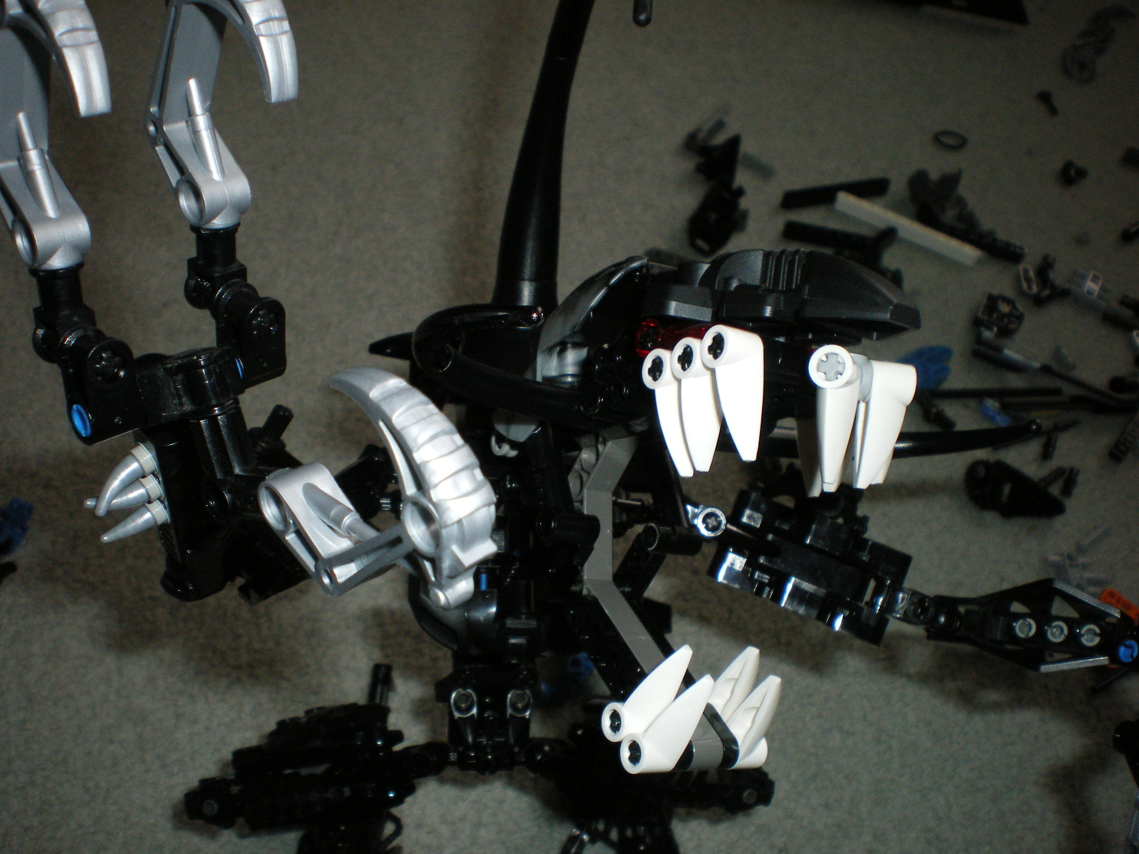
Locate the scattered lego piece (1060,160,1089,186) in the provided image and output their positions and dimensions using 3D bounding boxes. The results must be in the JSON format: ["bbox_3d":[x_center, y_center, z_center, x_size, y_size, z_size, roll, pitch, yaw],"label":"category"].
[{"bbox_3d":[0.318,-0.161,0.747,0.016,0.009,0.015,6,45,2],"label":"scattered lego piece"}]

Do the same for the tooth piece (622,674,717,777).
[{"bbox_3d":[0.019,0.055,0.220,0.008,0.023,0.007,9,31,-36],"label":"tooth piece"}]

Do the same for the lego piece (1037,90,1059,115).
[{"bbox_3d":[0.301,-0.204,0.744,0.008,0.006,0.020,-4,45,-5],"label":"lego piece"}]

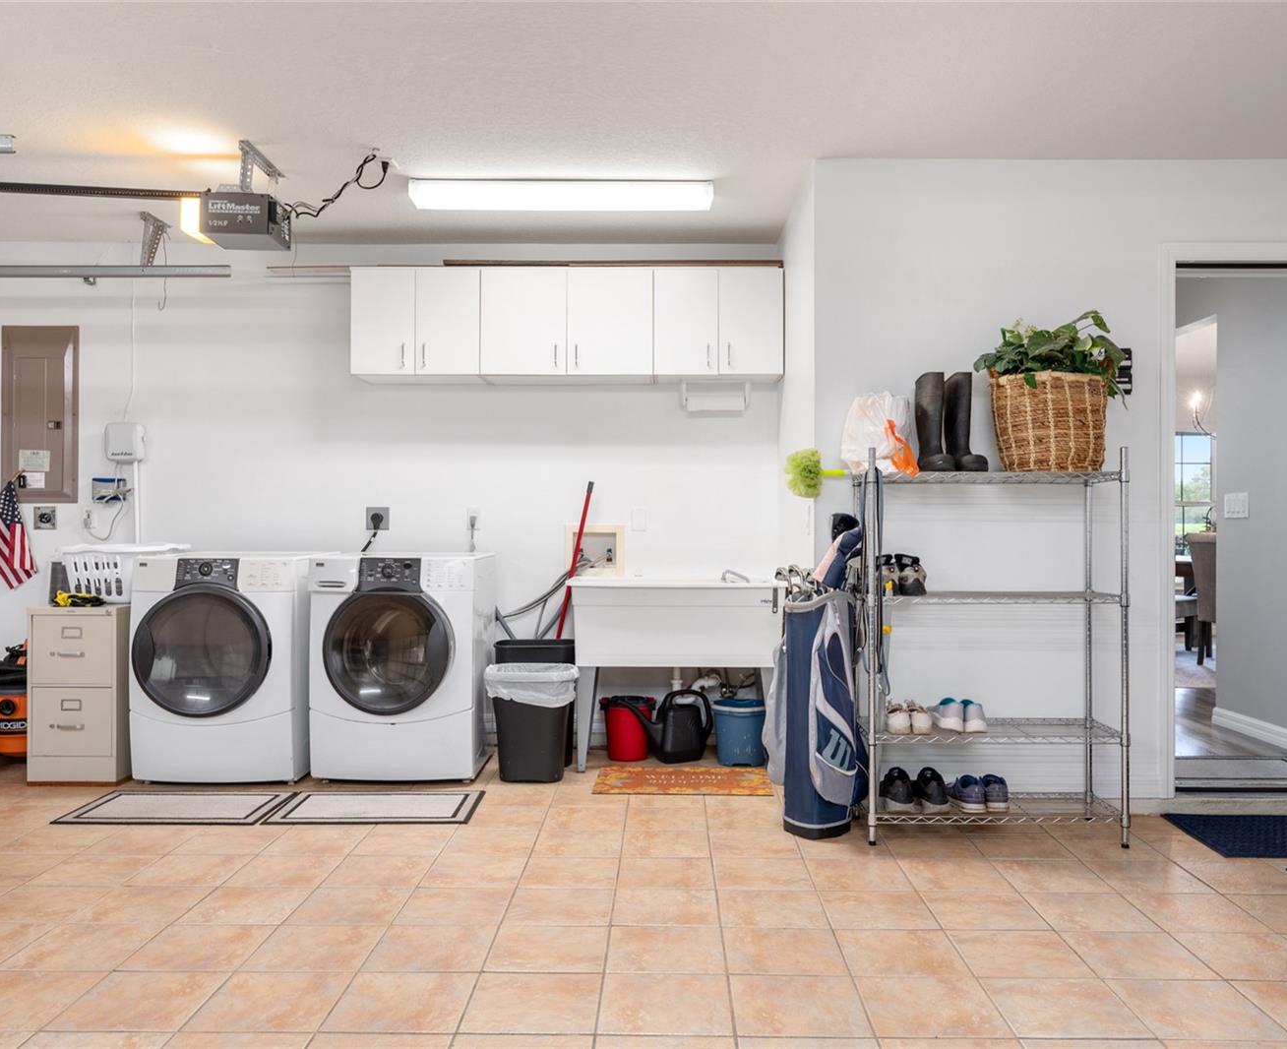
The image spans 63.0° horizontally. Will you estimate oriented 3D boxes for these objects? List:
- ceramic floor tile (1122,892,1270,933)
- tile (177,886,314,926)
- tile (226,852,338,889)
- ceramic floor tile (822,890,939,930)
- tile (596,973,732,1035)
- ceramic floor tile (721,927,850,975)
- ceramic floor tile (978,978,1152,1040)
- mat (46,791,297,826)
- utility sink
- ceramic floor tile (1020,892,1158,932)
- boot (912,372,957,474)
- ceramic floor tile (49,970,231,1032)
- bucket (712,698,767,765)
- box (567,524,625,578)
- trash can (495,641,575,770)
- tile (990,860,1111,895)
[{"bbox_3d":[1.574,1.112,2.992,0.300,0.010,0.300,0,0,1],"label":"ceramic floor tile"},{"bbox_3d":[-1.159,1.121,3.077,0.304,0.010,0.304,0,0,1],"label":"tile"},{"bbox_3d":[-1.154,1.122,3.383,0.304,0.010,0.304,0,0,1],"label":"tile"},{"bbox_3d":[0.670,1.112,3.016,0.299,0.010,0.299,0,0,1],"label":"ceramic floor tile"},{"bbox_3d":[0.052,1.111,2.424,0.300,0.008,0.300,0,0,1],"label":"tile"},{"bbox_3d":[0.361,1.112,2.720,0.299,0.010,0.299,0,0,1],"label":"ceramic floor tile"},{"bbox_3d":[0.970,1.122,2.430,0.302,0.010,0.302,0,0,1],"label":"ceramic floor tile"},{"bbox_3d":[-1.824,1.113,4.145,0.771,0.010,0.474,0,0,1],"label":"mat"},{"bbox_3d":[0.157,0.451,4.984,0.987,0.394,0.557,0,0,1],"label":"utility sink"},{"bbox_3d":[1.276,1.112,3.004,0.299,0.010,0.299,0,0,1],"label":"ceramic floor tile"},{"bbox_3d":[1.043,-0.369,3.794,0.106,0.377,0.290,0,0,-2],"label":"boot"},{"bbox_3d":[-1.160,1.111,2.449,0.300,0.008,0.300,0,0,1],"label":"ceramic floor tile"},{"bbox_3d":[0.459,0.974,4.925,0.260,0.275,0.260,0,0,0],"label":"bucket"},{"bbox_3d":[-0.241,0.132,5.264,0.292,0.257,0.080,0,0,0],"label":"box"},{"bbox_3d":[-0.488,0.834,4.889,0.385,0.555,0.280,0,0,0],"label":"trash can"},{"bbox_3d":[1.298,1.124,3.340,0.302,0.010,0.302,0,0,1],"label":"tile"}]

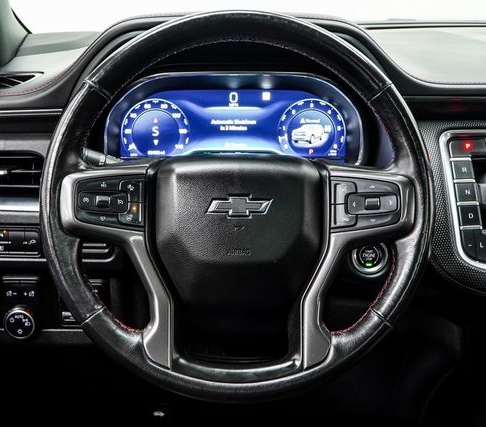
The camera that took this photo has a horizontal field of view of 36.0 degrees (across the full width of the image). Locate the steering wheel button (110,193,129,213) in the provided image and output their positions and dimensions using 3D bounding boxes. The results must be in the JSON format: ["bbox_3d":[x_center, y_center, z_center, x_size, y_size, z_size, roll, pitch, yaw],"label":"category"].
[{"bbox_3d":[-0.123,-0.011,0.745,0.019,0.019,0.009,0,0,0],"label":"steering wheel button"}]

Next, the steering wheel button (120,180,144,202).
[{"bbox_3d":[-0.110,-0.022,0.738,0.024,0.022,0.008,0,0,0],"label":"steering wheel button"}]

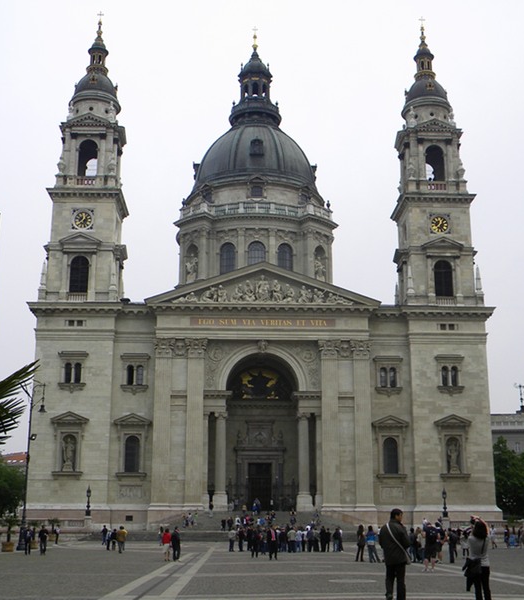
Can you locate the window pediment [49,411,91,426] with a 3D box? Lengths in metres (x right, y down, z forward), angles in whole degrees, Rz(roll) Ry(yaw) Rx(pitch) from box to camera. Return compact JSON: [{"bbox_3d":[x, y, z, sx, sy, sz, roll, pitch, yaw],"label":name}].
[{"bbox_3d":[-22.731,14.078,98.761,4.600,1.650,0.900,1,-15,-2],"label":"window pediment"}]

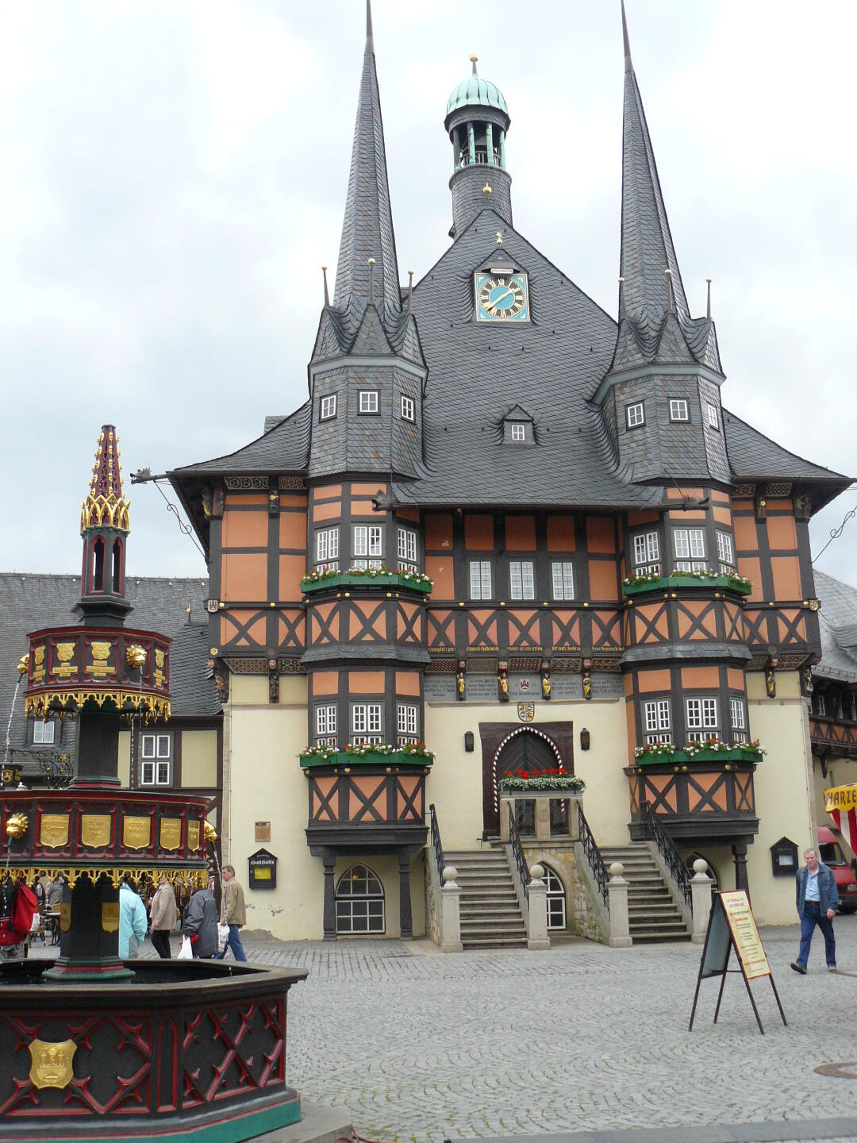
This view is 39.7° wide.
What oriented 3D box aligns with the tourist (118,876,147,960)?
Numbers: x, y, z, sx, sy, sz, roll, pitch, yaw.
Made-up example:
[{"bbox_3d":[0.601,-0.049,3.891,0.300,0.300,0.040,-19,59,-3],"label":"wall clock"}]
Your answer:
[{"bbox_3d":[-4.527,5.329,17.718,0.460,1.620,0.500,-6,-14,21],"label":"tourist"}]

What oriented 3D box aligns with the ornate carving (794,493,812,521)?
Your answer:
[{"bbox_3d":[8.425,-1.446,26.734,0.394,0.557,0.350,0,-12,-5],"label":"ornate carving"}]

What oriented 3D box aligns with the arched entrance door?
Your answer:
[{"bbox_3d":[2.306,4.899,27.767,1.858,2.593,0.300,0,-13,-6],"label":"arched entrance door"}]

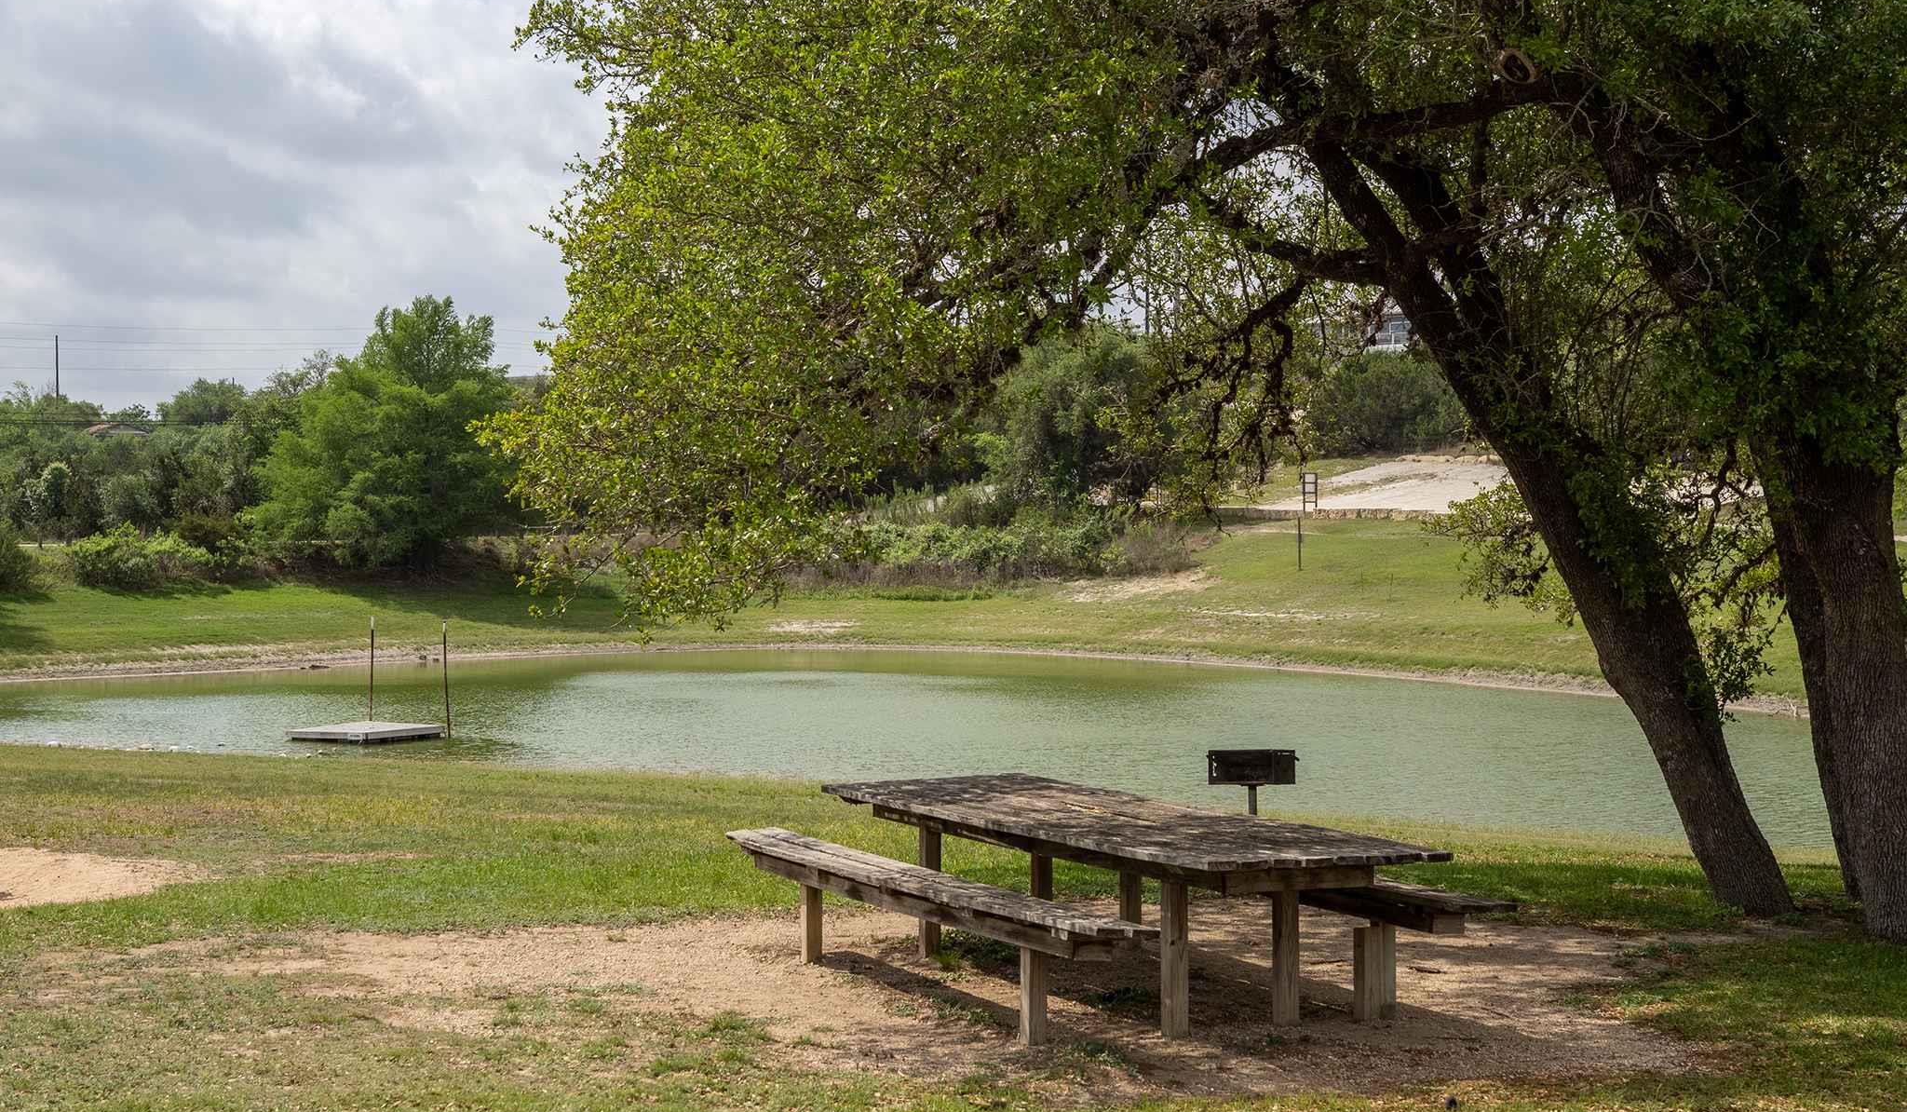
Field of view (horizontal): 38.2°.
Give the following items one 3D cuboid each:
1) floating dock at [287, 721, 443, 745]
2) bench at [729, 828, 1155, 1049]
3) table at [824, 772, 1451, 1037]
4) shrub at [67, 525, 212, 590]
[{"bbox_3d":[-9.164,2.791,43.001,1.580,0.210,2.000,0,0,24],"label":"floating dock"},{"bbox_3d":[-0.168,1.617,11.669,0.273,0.543,3.726,0,0,-26],"label":"bench"},{"bbox_3d":[0.639,1.505,11.987,1.087,0.767,3.651,0,0,-26],"label":"table"},{"bbox_3d":[-23.942,0.066,81.000,4.250,1.930,3.100,0,0,-16],"label":"shrub"}]

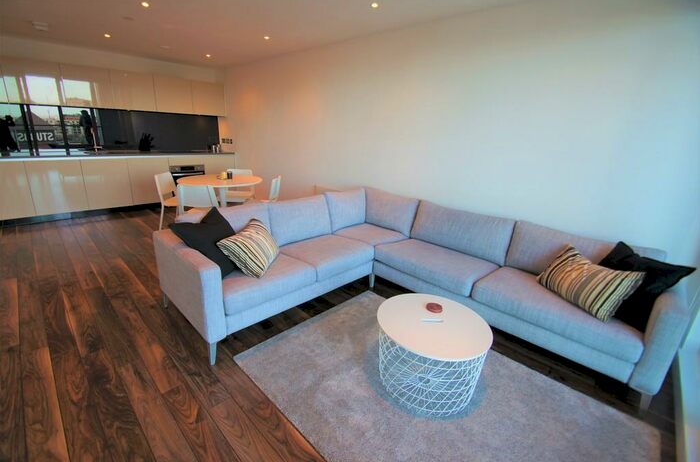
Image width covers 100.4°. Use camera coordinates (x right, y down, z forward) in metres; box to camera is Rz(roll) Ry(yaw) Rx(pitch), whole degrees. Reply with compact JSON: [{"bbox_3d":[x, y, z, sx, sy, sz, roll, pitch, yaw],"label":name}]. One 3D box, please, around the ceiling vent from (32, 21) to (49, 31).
[{"bbox_3d":[-3.700,-2.454,3.493,0.278,0.033,0.131,19,23,39],"label":"ceiling vent"}]

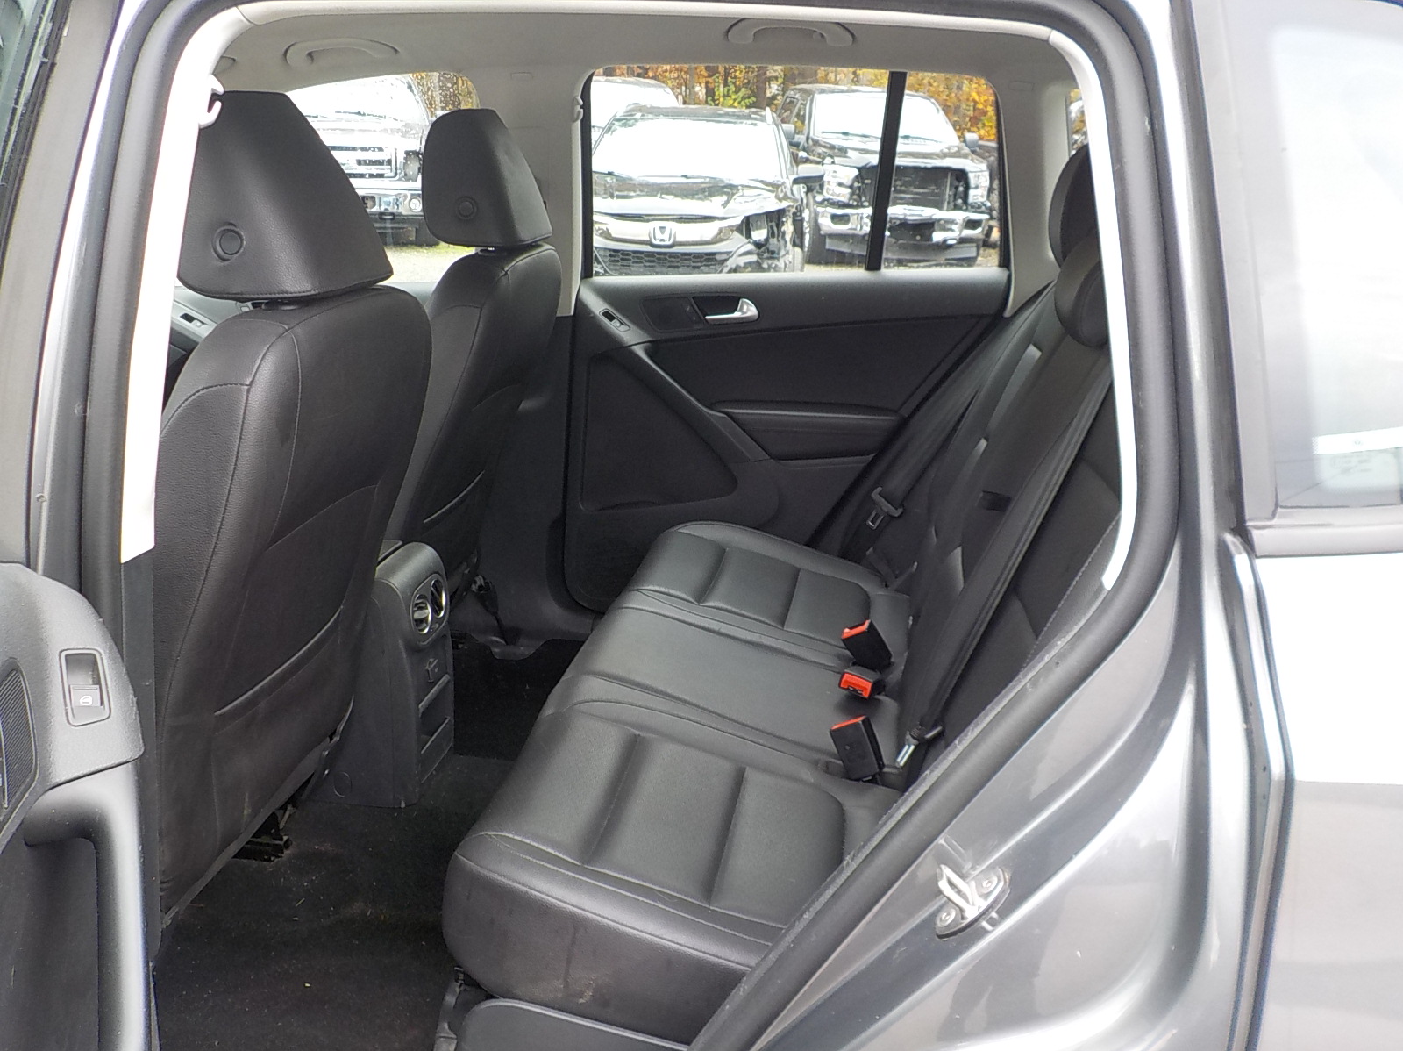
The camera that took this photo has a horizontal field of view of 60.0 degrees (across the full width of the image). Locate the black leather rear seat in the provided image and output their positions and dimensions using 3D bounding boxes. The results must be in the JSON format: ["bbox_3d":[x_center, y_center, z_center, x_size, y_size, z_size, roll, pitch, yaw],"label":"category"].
[{"bbox_3d":[0.223,-0.078,1.772,0.880,0.950,1.330,3,18,9],"label":"black leather rear seat"}]

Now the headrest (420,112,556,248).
[{"bbox_3d":[-0.374,-0.601,2.098,0.150,0.225,0.275,3,18,9],"label":"headrest"}]

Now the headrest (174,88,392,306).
[{"bbox_3d":[-0.495,-0.383,1.415,0.150,0.225,0.275,3,18,9],"label":"headrest"}]

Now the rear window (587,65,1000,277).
[{"bbox_3d":[0.164,-0.669,2.323,0.780,0.398,0.030,3,33,9],"label":"rear window"}]

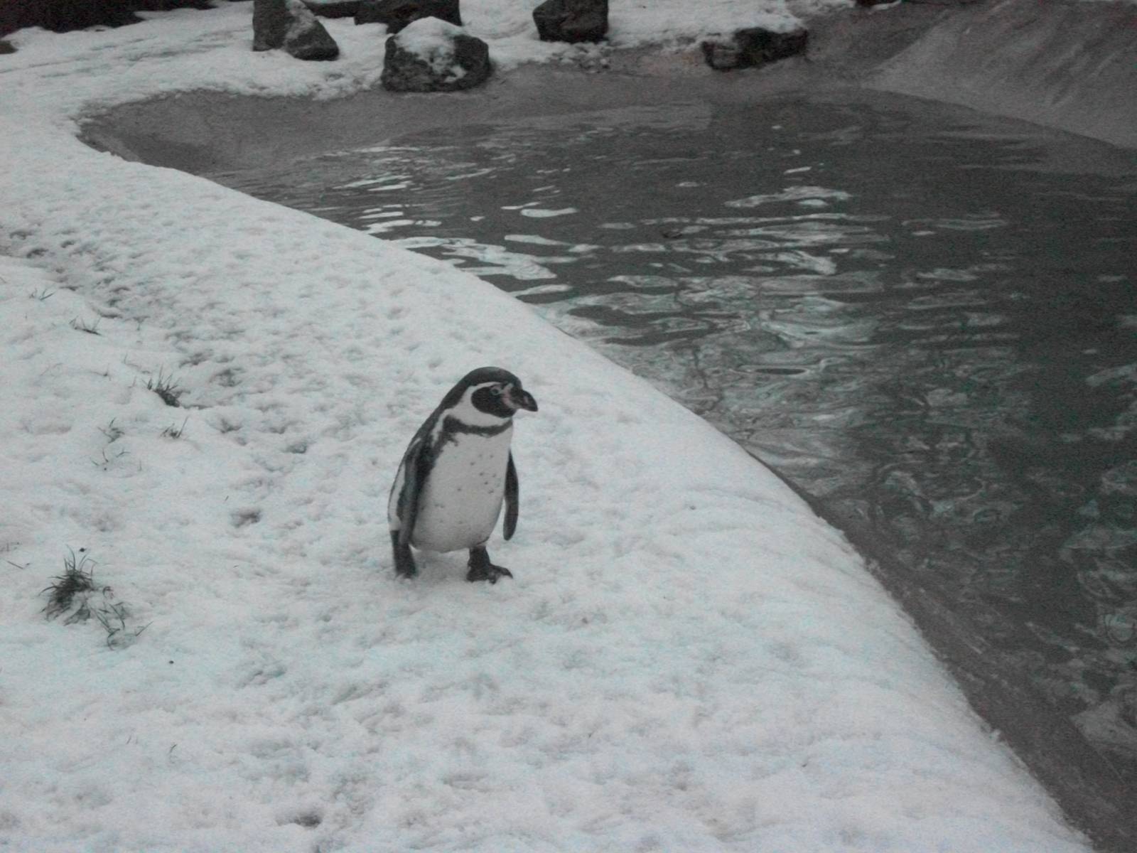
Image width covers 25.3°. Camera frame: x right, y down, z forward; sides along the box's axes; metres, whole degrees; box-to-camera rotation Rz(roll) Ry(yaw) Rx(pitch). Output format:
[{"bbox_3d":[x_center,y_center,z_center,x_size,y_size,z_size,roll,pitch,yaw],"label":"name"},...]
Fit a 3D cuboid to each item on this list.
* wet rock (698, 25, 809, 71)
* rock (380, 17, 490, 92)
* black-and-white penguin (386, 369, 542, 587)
[{"bbox_3d":[1.300,-2.645,17.600,0.710,0.280,0.460,-3,14,-12],"label":"wet rock"},{"bbox_3d":[-0.865,-2.420,16.400,0.690,0.460,0.560,0,14,0],"label":"rock"},{"bbox_3d":[-0.250,0.112,6.000,0.280,0.520,0.310,-12,19,-40],"label":"black-and-white penguin"}]

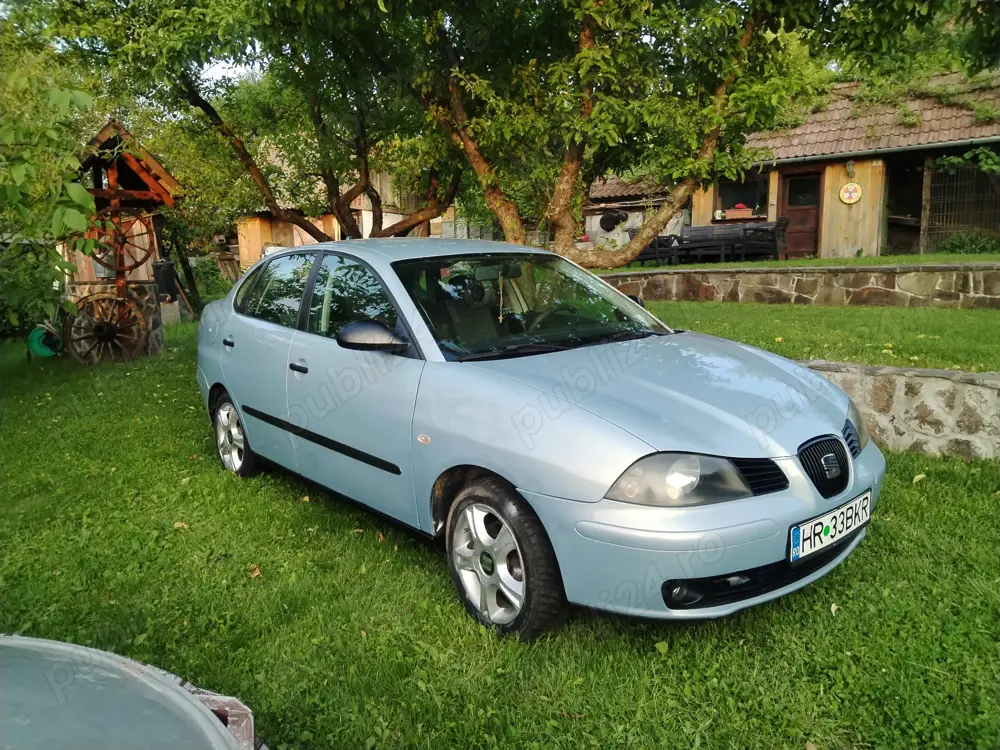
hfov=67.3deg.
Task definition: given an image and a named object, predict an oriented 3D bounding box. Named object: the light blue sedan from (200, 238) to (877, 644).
[{"bbox_3d":[-0.303,-0.007,4.015,1.710,1.430,4.280,-9,13,-39],"label":"light blue sedan"}]

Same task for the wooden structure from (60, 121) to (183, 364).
[{"bbox_3d":[-5.133,-1.718,9.995,1.550,3.000,1.250,-6,10,-37],"label":"wooden structure"}]

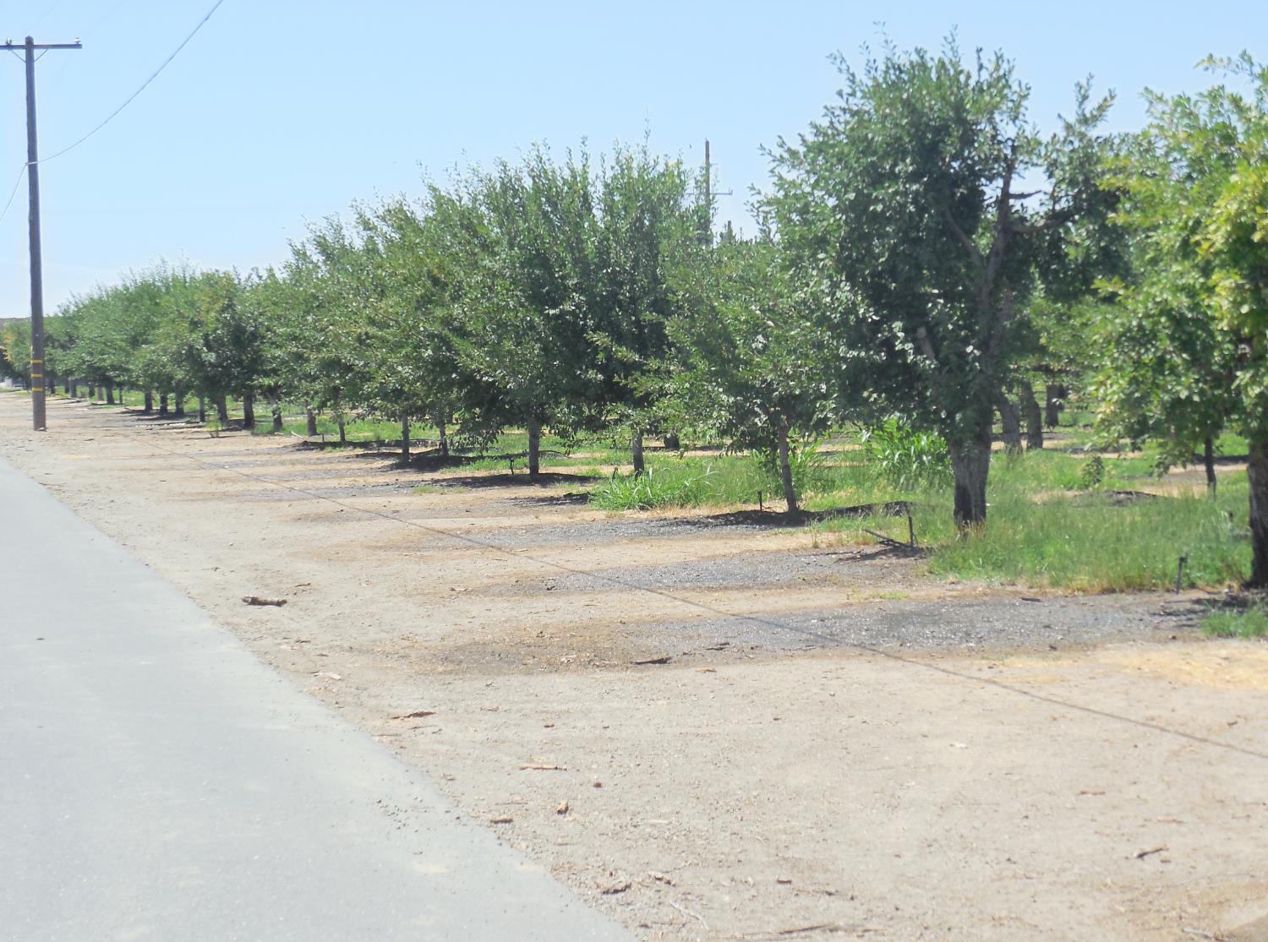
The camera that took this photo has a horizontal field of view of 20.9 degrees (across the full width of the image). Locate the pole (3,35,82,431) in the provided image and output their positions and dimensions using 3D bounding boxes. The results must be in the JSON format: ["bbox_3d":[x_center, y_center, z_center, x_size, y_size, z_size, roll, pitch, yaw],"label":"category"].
[{"bbox_3d":[-14.791,-5.878,84.951,2.542,9.727,0.310,-1,2,-12],"label":"pole"}]

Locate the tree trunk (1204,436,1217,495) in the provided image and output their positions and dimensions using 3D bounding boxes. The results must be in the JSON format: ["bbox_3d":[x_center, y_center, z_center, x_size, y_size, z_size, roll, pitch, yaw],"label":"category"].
[{"bbox_3d":[6.002,-0.057,35.847,0.124,0.681,0.114,-1,2,-12],"label":"tree trunk"}]

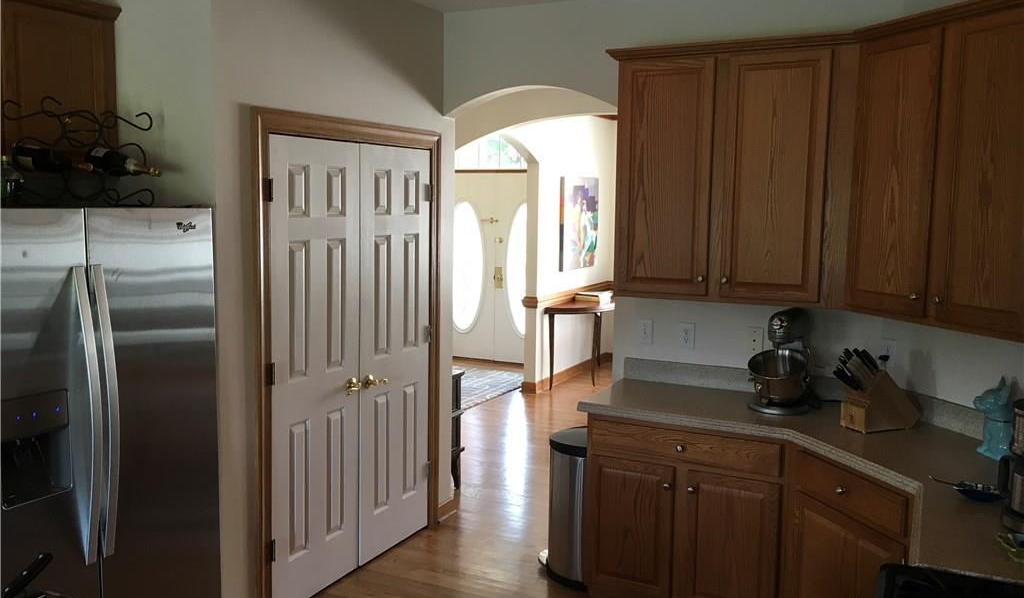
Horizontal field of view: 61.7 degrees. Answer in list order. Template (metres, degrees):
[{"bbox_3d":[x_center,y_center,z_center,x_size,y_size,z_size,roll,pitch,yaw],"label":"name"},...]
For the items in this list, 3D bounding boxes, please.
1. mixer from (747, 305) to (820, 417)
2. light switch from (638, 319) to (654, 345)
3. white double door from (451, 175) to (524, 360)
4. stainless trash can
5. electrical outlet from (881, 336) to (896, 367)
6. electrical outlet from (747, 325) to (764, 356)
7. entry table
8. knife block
[{"bbox_3d":[1.190,0.260,3.699,0.350,0.420,0.270,-5,9,-40],"label":"mixer"},{"bbox_3d":[0.661,0.165,4.208,0.077,0.120,0.010,4,7,27],"label":"light switch"},{"bbox_3d":[-0.215,-0.326,9.356,1.740,2.050,0.060,4,7,27],"label":"white double door"},{"bbox_3d":[0.310,0.991,4.132,0.340,0.670,0.370,4,7,27],"label":"stainless trash can"},{"bbox_3d":[1.623,0.231,3.699,0.010,0.120,0.075,-3,7,-28],"label":"electrical outlet"},{"bbox_3d":[1.126,0.195,3.970,0.077,0.120,0.010,4,7,27],"label":"electrical outlet"},{"bbox_3d":[0.825,0.430,8.614,0.440,0.780,1.380,4,7,27],"label":"entry table"},{"bbox_3d":[1.469,0.387,3.396,0.280,0.250,0.128,-2,7,-22],"label":"knife block"}]

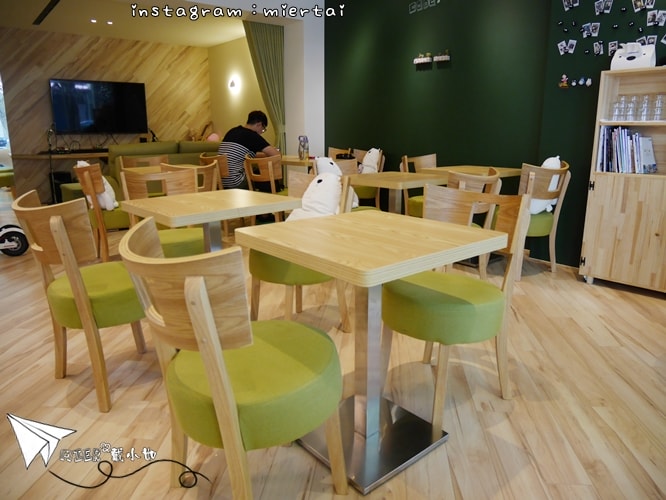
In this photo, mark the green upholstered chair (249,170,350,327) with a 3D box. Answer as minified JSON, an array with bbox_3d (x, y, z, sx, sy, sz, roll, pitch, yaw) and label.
[{"bbox_3d":[-0.182,0.032,2.461,0.473,0.823,0.527,13,19,43],"label":"green upholstered chair"}]

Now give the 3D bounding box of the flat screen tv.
[{"bbox_3d":[-3.650,-2.242,7.310,1.350,0.765,0.070,-10,18,-33],"label":"flat screen tv"}]

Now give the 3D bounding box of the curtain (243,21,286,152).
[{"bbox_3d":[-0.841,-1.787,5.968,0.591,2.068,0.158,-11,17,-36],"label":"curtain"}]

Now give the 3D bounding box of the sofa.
[{"bbox_3d":[-2.204,-0.884,6.013,2.300,0.920,0.950,-12,18,-39],"label":"sofa"}]

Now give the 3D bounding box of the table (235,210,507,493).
[{"bbox_3d":[0.114,0.301,1.548,0.621,0.739,0.621,-12,18,-38],"label":"table"}]

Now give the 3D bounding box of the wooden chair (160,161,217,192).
[{"bbox_3d":[-1.292,-0.362,4.113,0.500,0.820,0.530,-12,18,-40],"label":"wooden chair"}]

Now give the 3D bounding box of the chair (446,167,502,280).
[{"bbox_3d":[0.840,-0.177,3.265,0.473,0.823,0.527,-10,17,-35],"label":"chair"}]

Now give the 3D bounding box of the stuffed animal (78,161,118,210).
[{"bbox_3d":[-1.897,-0.531,3.794,0.330,0.415,0.280,-11,17,-35],"label":"stuffed animal"}]

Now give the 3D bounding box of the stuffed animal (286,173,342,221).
[{"bbox_3d":[-0.142,-0.206,2.436,0.340,0.407,0.280,-13,19,-41],"label":"stuffed animal"}]

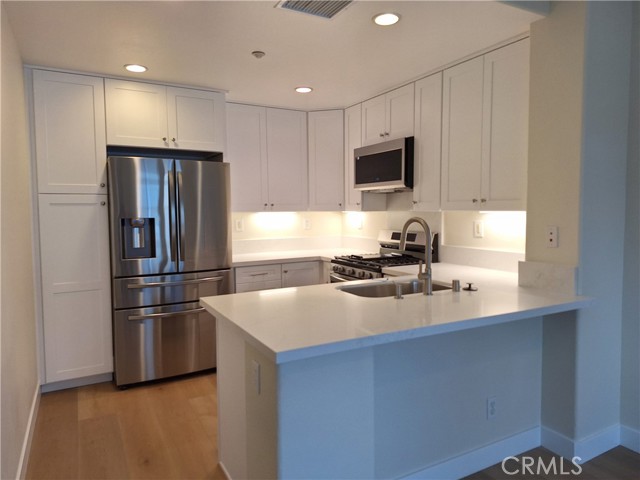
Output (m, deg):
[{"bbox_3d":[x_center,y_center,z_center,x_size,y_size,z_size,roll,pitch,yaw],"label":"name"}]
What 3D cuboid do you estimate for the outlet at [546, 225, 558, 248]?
[{"bbox_3d":[1.333,-0.015,2.441,0.010,0.118,0.072,-2,4,-28],"label":"outlet"}]

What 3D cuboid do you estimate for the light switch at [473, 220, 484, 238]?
[{"bbox_3d":[1.255,-0.081,3.348,0.012,0.122,0.086,-2,4,-29],"label":"light switch"}]

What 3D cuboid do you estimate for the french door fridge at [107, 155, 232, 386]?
[{"bbox_3d":[-1.345,0.234,3.770,0.907,1.779,0.855,-2,4,-29],"label":"french door fridge"}]

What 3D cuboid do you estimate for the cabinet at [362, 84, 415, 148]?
[{"bbox_3d":[0.731,-1.093,3.868,0.318,0.430,0.759,-2,4,-28],"label":"cabinet"}]

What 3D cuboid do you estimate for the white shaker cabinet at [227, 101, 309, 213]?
[{"bbox_3d":[-0.609,-0.812,4.446,0.914,1.046,0.335,-2,4,-29],"label":"white shaker cabinet"}]

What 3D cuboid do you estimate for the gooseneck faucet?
[{"bbox_3d":[0.536,0.085,2.463,0.100,0.430,0.260,-3,5,-32],"label":"gooseneck faucet"}]

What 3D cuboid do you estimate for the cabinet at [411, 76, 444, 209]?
[{"bbox_3d":[0.996,-0.755,3.430,0.337,1.046,0.303,-2,4,-29],"label":"cabinet"}]

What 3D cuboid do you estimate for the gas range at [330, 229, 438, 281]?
[{"bbox_3d":[0.574,0.525,3.898,0.685,1.183,0.758,-2,4,-29],"label":"gas range"}]

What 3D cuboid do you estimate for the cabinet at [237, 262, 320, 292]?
[{"bbox_3d":[-0.534,0.652,4.404,0.884,0.876,0.618,-2,4,-29],"label":"cabinet"}]

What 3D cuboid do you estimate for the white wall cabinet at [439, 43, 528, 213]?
[{"bbox_3d":[1.234,-0.725,2.967,0.318,1.047,0.726,-2,4,-28],"label":"white wall cabinet"}]

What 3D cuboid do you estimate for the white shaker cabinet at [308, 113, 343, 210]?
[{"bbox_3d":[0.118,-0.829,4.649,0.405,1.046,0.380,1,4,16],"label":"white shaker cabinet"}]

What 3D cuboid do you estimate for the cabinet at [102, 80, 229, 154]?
[{"bbox_3d":[-1.396,-1.021,3.774,0.933,0.504,0.645,-2,4,-28],"label":"cabinet"}]

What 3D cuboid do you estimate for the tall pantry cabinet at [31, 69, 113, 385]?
[{"bbox_3d":[-2.007,-0.071,3.503,0.462,2.359,0.645,-2,4,-28],"label":"tall pantry cabinet"}]

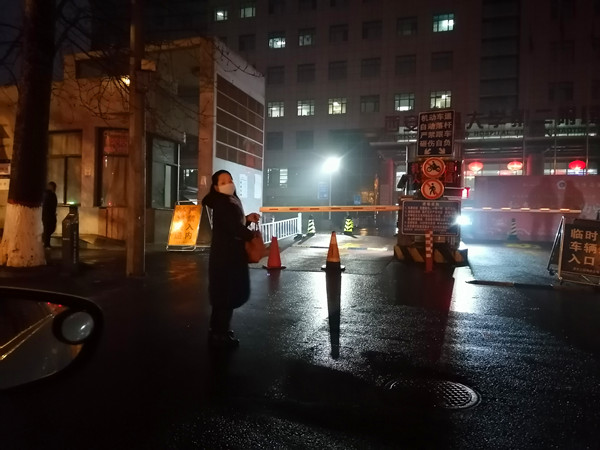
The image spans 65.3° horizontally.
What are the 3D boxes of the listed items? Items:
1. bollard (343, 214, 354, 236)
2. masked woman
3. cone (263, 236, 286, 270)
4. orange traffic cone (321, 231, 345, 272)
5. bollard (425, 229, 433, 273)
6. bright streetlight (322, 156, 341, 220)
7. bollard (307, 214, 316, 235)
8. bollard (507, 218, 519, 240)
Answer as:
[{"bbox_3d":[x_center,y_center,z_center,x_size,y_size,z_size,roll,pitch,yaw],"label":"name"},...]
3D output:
[{"bbox_3d":[1.845,0.000,17.800,0.380,0.730,0.380,1,0,0],"label":"bollard"},{"bbox_3d":[-0.641,0.300,4.350,0.480,1.620,0.490,1,0,28],"label":"masked woman"},{"bbox_3d":[-0.477,0.516,8.850,0.420,0.580,0.420,1,0,0],"label":"cone"},{"bbox_3d":[0.623,0.477,8.750,0.430,0.720,0.430,1,0,0],"label":"orange traffic cone"},{"bbox_3d":[2.372,0.481,8.600,0.130,0.780,0.130,1,0,0],"label":"bollard"},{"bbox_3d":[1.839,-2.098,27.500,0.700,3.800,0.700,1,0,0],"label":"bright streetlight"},{"bbox_3d":[0.449,0.004,17.800,0.360,0.730,0.360,1,0,0],"label":"bollard"},{"bbox_3d":[7.454,0.158,16.400,0.380,0.760,0.380,1,0,0],"label":"bollard"}]

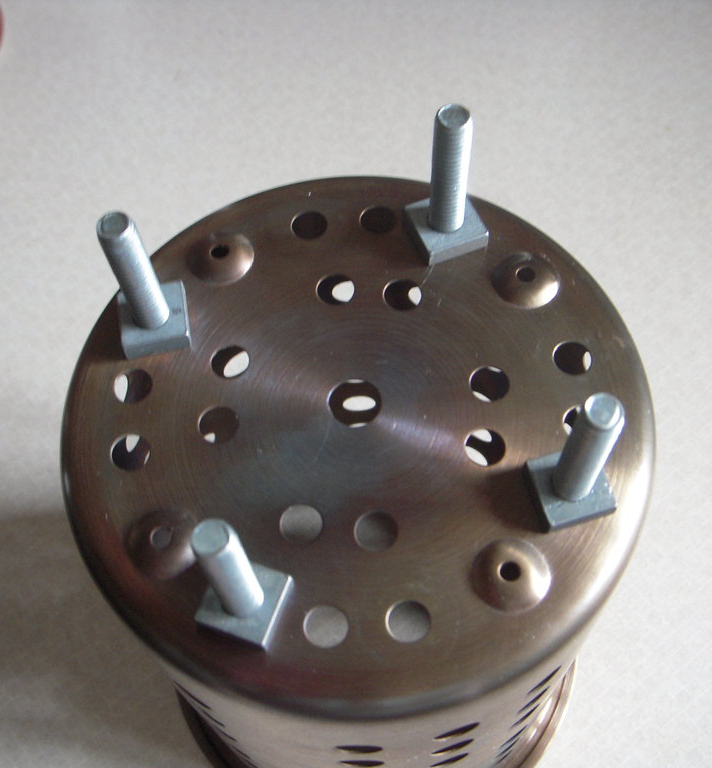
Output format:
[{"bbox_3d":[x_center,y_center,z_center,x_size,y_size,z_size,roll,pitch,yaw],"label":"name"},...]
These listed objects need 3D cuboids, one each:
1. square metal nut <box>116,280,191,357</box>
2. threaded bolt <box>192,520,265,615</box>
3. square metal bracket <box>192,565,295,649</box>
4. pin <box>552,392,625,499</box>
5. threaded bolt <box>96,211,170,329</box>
[{"bbox_3d":[-0.039,-0.012,0.215,0.012,0.004,0.012,-11,63,-3],"label":"square metal nut"},{"bbox_3d":[-0.020,0.029,0.174,0.006,0.030,0.006,-1,62,3],"label":"threaded bolt"},{"bbox_3d":[-0.019,0.037,0.189,0.012,0.004,0.012,17,64,11],"label":"square metal bracket"},{"bbox_3d":[0.037,0.011,0.181,0.006,0.030,0.006,0,63,0],"label":"pin"},{"bbox_3d":[-0.039,-0.020,0.200,0.006,0.030,0.006,-11,63,-3],"label":"threaded bolt"}]

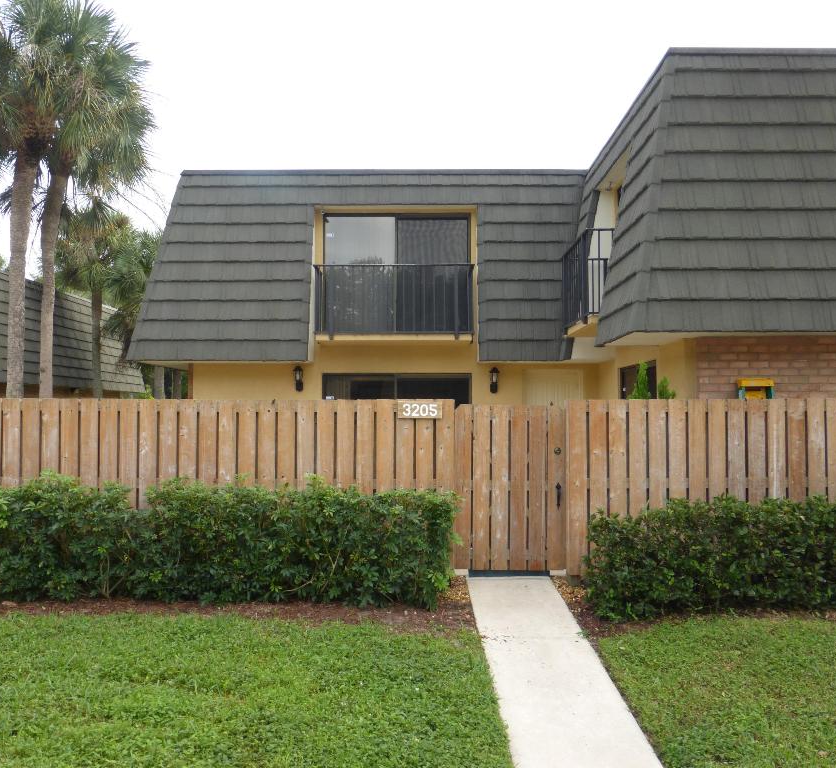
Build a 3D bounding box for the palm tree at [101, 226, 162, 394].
[{"bbox_3d":[-8.667,-1.271,22.656,2.725,7.431,2.725,0,-2,1],"label":"palm tree"}]

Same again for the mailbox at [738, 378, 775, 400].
[{"bbox_3d":[3.519,0.118,7.334,0.360,0.360,0.170,0,-2,1],"label":"mailbox"}]

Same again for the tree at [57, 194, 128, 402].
[{"bbox_3d":[-10.192,-1.692,22.488,2.575,8.259,2.575,0,-2,1],"label":"tree"}]

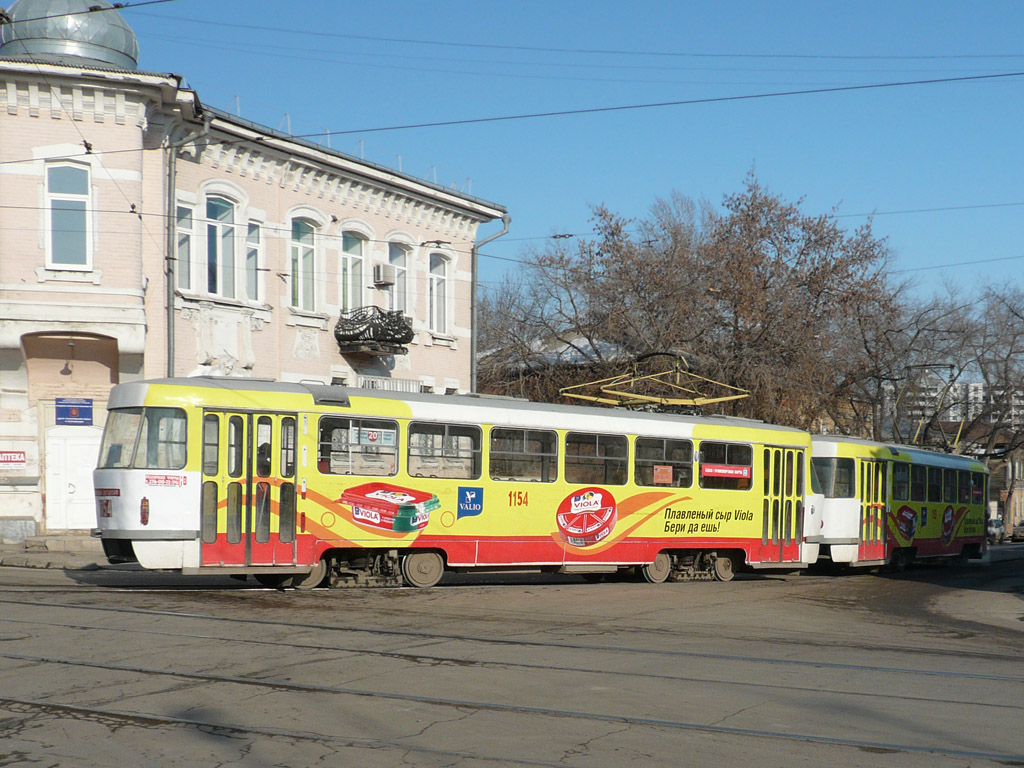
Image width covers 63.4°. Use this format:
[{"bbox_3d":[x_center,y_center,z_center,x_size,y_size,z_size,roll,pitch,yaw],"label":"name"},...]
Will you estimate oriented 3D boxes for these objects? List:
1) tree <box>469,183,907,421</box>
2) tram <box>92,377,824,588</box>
[{"bbox_3d":[5.800,-0.650,28.500,13.200,12.400,11.000,3,-5,0],"label":"tree"},{"bbox_3d":[0.073,1.980,15.391,13.950,3.200,2.500,5,-5,-24],"label":"tram"}]

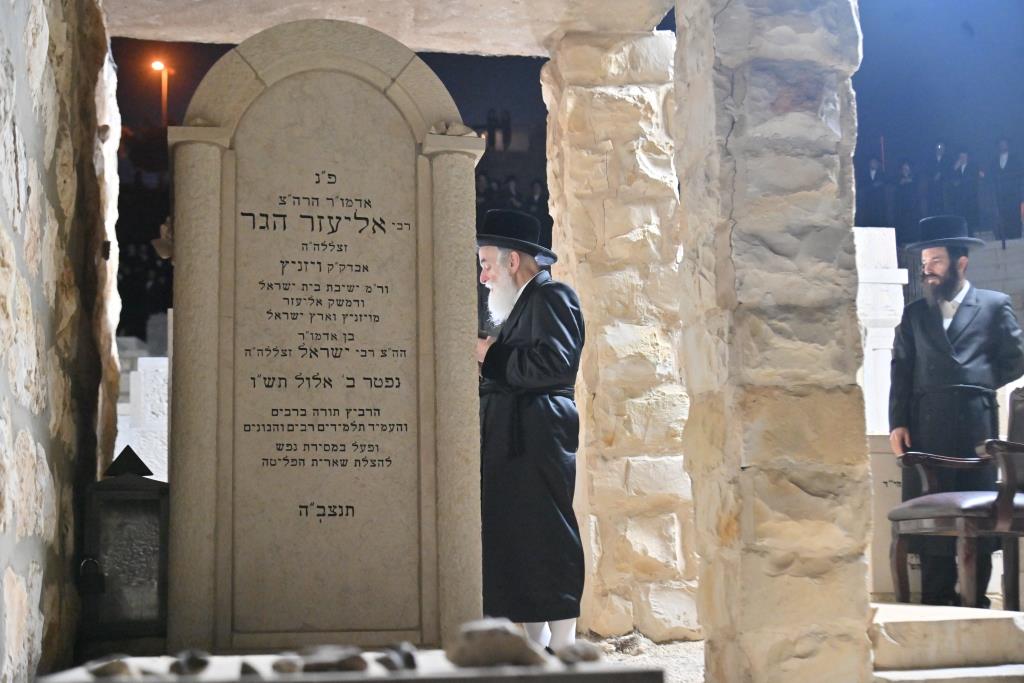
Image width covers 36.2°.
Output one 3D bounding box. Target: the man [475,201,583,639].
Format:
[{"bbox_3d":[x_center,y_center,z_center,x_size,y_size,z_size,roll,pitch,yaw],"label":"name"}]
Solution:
[{"bbox_3d":[0.027,0.332,5.900,0.480,1.703,0.520,1,-10,-11],"label":"man"}]

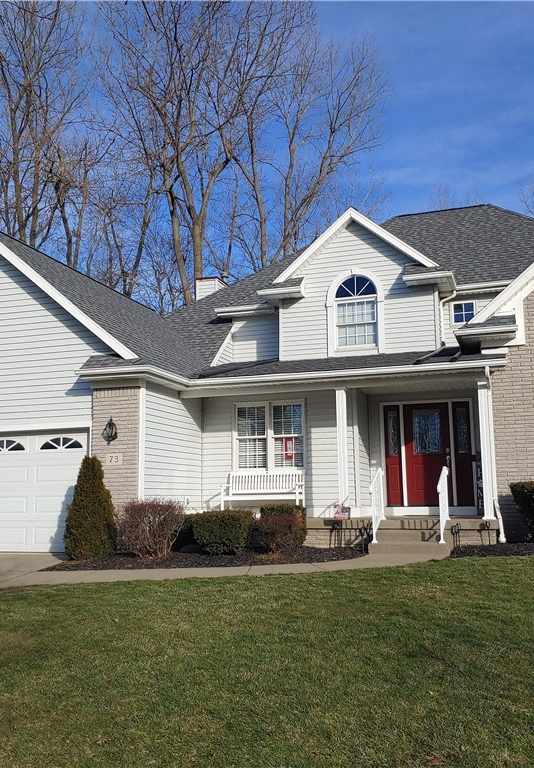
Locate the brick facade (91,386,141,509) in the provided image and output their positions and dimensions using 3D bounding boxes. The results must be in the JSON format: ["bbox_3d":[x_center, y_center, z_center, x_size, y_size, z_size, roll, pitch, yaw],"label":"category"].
[{"bbox_3d":[-2.525,1.456,12.516,0.897,2.776,0.200,-3,-9,18],"label":"brick facade"}]

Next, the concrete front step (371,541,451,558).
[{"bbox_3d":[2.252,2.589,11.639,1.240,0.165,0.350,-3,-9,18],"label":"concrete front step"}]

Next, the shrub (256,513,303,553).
[{"bbox_3d":[0.188,2.362,11.653,0.732,0.617,0.695,-1,-8,0],"label":"shrub"}]

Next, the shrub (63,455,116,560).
[{"bbox_3d":[-2.812,1.952,11.794,0.812,1.619,0.812,-3,-9,18],"label":"shrub"}]

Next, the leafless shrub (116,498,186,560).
[{"bbox_3d":[-1.778,2.227,11.362,1.056,0.893,1.003,-1,-8,0],"label":"leafless shrub"}]

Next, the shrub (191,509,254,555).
[{"bbox_3d":[-0.704,2.342,11.736,0.956,0.691,0.860,-3,-9,18],"label":"shrub"}]

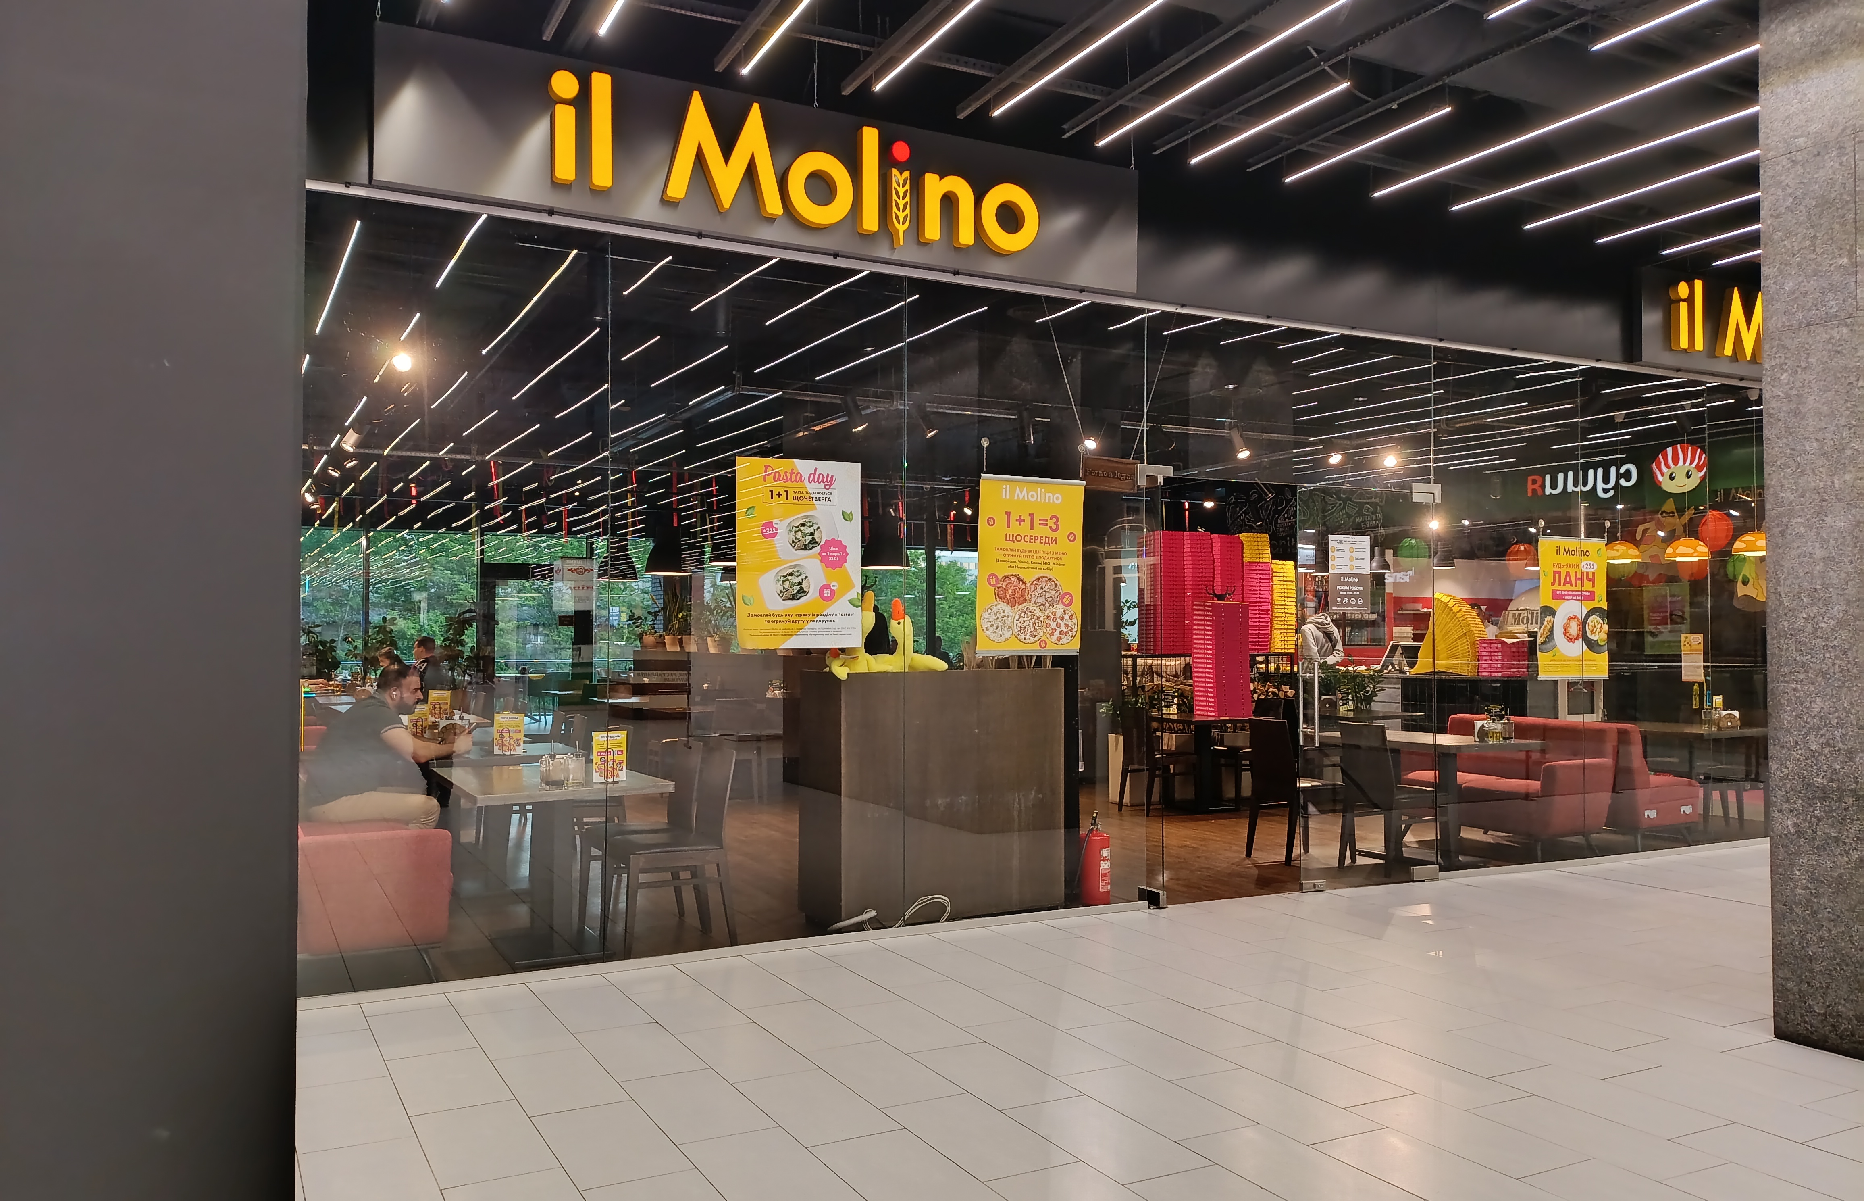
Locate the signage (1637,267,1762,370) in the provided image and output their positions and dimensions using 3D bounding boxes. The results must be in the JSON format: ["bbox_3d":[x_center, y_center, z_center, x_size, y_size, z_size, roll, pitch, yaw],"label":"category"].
[{"bbox_3d":[6.239,-1.876,9.678,3.400,0.660,0.160,1,-2,-26],"label":"signage"}]

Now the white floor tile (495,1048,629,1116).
[{"bbox_3d":[-1.159,1.491,4.178,0.300,0.010,0.600,1,-2,-28],"label":"white floor tile"}]

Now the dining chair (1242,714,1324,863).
[{"bbox_3d":[2.274,1.181,8.431,0.500,0.870,0.430,1,-2,-28],"label":"dining chair"}]

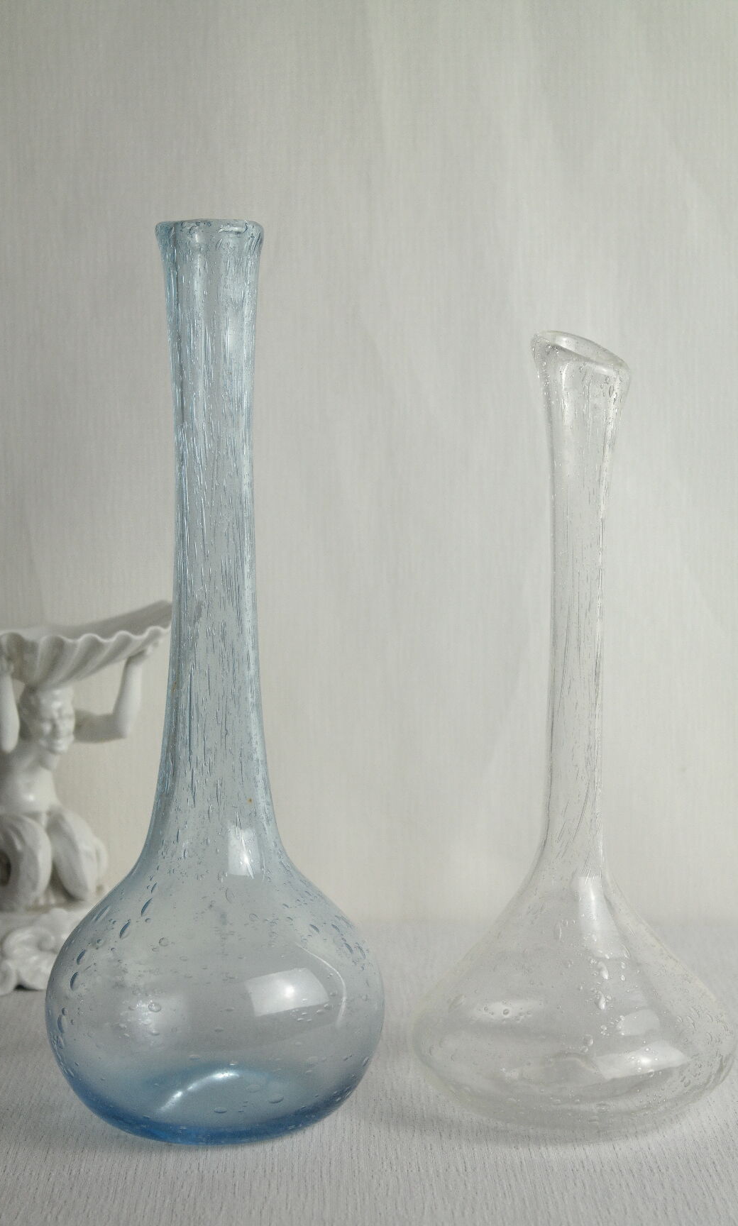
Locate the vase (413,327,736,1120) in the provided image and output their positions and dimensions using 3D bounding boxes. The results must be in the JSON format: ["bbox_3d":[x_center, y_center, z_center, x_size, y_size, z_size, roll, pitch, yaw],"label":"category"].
[{"bbox_3d":[0.085,0.049,1.082,0.136,0.326,0.136,0,7,0],"label":"vase"}]

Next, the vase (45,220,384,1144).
[{"bbox_3d":[-0.063,0.028,1.065,0.140,0.370,0.140,0,7,0],"label":"vase"}]

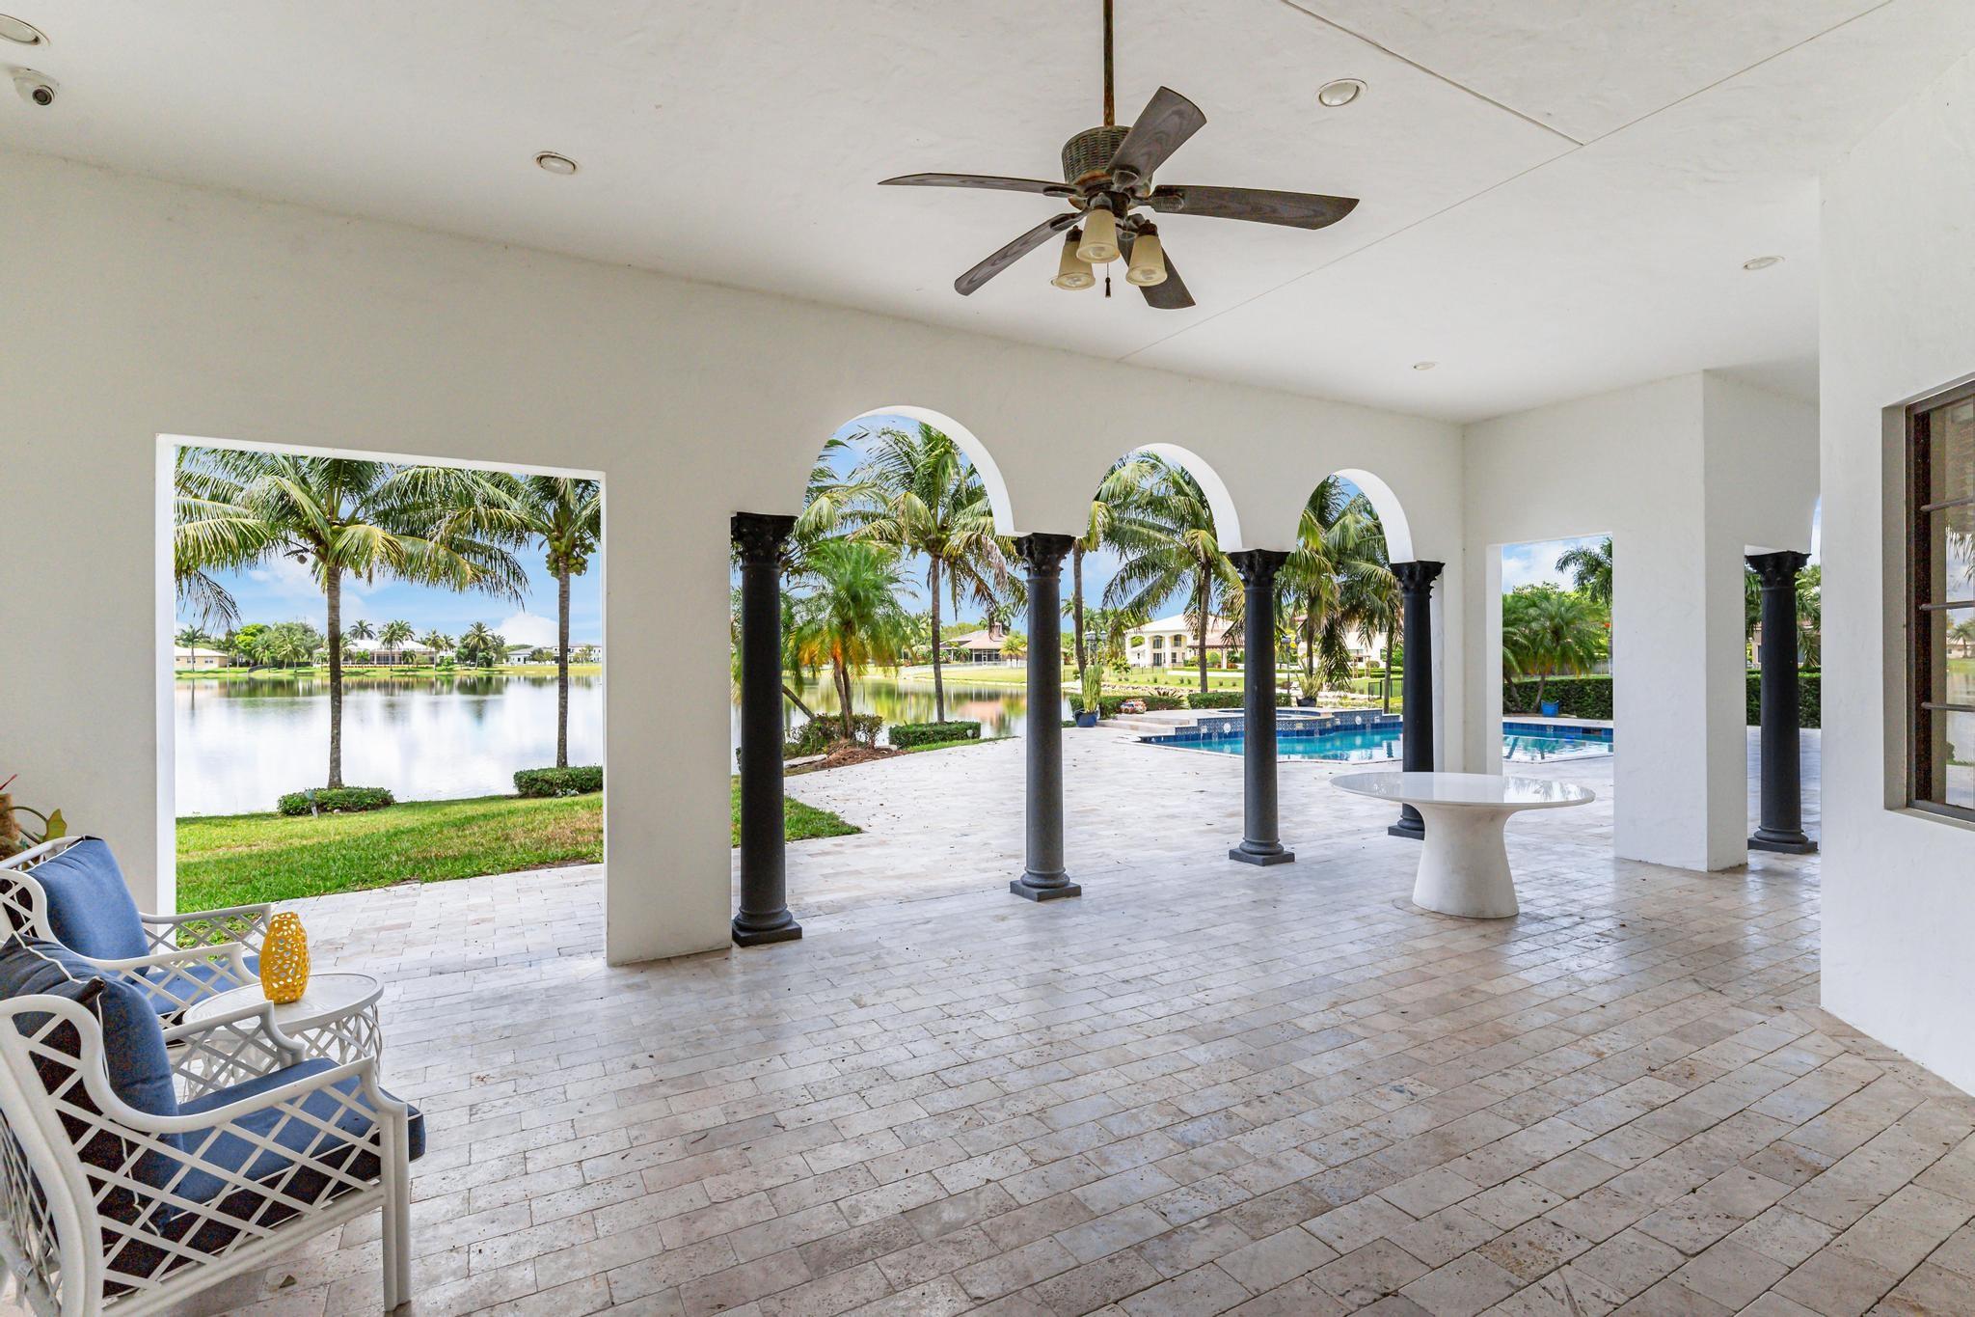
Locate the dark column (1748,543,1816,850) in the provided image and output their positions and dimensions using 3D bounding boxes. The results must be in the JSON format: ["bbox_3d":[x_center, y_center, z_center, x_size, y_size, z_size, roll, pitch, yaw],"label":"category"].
[{"bbox_3d":[6.526,0.359,7.201,0.341,2.413,0.341,0,0,-28],"label":"dark column"}]

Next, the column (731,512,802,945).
[{"bbox_3d":[-1.288,0.399,5.099,0.341,2.413,0.341,0,0,-28],"label":"column"}]

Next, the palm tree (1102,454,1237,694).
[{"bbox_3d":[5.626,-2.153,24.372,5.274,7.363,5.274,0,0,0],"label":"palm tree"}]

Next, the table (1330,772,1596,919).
[{"bbox_3d":[3.048,1.205,5.660,1.473,0.759,1.473,0,0,-28],"label":"table"}]

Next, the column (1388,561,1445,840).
[{"bbox_3d":[3.806,0.370,7.755,0.341,2.413,0.341,0,0,-28],"label":"column"}]

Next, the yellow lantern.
[{"bbox_3d":[-2.301,0.965,2.862,0.127,0.285,0.127,0,0,-28],"label":"yellow lantern"}]

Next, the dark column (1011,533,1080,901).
[{"bbox_3d":[0.394,0.389,5.976,0.341,2.413,0.341,0,0,-28],"label":"dark column"}]

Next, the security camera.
[{"bbox_3d":[-3.381,-2.020,3.115,0.119,0.085,0.119,0,0,22],"label":"security camera"}]

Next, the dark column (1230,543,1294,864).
[{"bbox_3d":[2.156,0.379,6.895,0.341,2.413,0.341,0,0,-28],"label":"dark column"}]

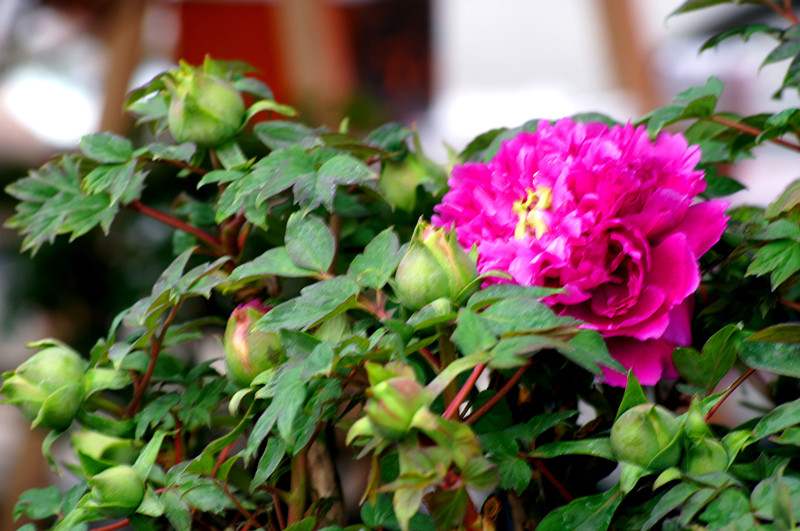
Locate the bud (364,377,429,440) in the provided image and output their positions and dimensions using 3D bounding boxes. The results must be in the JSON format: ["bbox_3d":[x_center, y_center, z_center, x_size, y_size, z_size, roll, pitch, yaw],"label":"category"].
[{"bbox_3d":[-0.002,0.072,2.020,0.032,0.032,0.031,9,17,0],"label":"bud"}]

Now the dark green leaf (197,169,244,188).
[{"bbox_3d":[-0.094,-0.046,2.100,0.025,0.006,0.017,-9,32,-15],"label":"dark green leaf"}]

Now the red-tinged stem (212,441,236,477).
[{"bbox_3d":[-0.092,0.102,2.100,0.004,0.023,0.004,34,3,0],"label":"red-tinged stem"}]

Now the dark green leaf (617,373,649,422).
[{"bbox_3d":[0.121,0.069,2.090,0.017,0.028,0.009,0,8,0],"label":"dark green leaf"}]

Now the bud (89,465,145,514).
[{"bbox_3d":[-0.146,0.116,2.060,0.028,0.025,0.025,31,6,-27],"label":"bud"}]

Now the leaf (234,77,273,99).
[{"bbox_3d":[-0.079,-0.095,2.140,0.022,0.010,0.016,0,8,0],"label":"leaf"}]

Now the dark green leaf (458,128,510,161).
[{"bbox_3d":[0.046,-0.067,2.220,0.036,0.009,0.022,-33,39,-16],"label":"dark green leaf"}]

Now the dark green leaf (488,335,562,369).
[{"bbox_3d":[0.064,0.044,2.030,0.038,0.008,0.019,6,41,2],"label":"dark green leaf"}]

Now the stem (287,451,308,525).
[{"bbox_3d":[-0.053,0.115,2.070,0.008,0.040,0.008,6,6,0],"label":"stem"}]

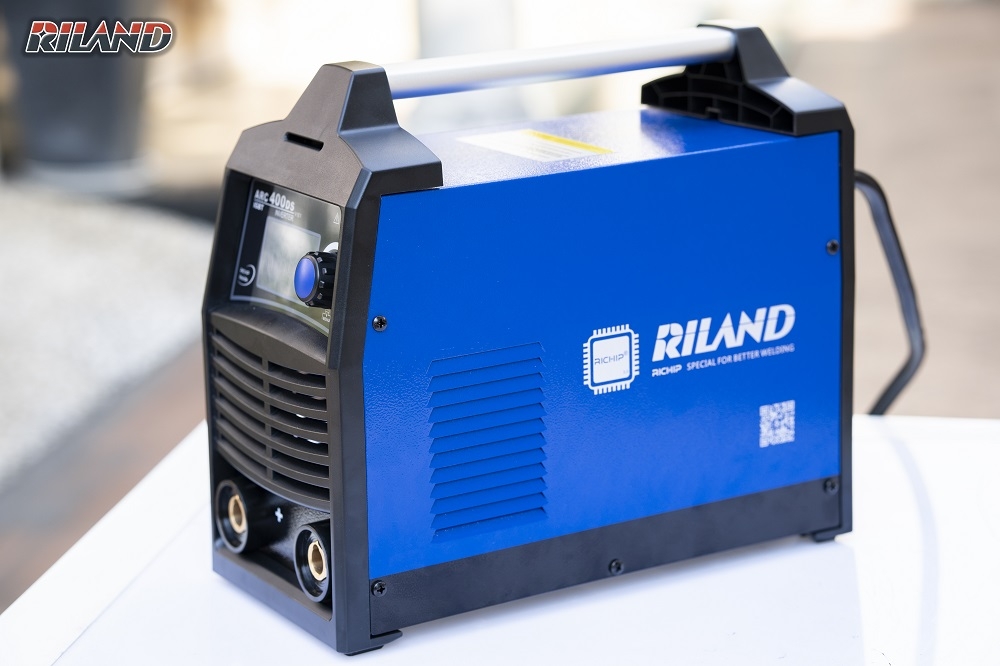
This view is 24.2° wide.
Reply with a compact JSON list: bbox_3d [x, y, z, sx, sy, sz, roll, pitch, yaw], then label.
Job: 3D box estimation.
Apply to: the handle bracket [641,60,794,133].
[{"bbox_3d":[0.119,-0.130,1.185,0.027,0.042,0.134,-10,15,-30],"label":"handle bracket"}]

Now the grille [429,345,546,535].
[{"bbox_3d":[-0.004,0.050,1.069,0.065,0.086,0.005,-10,15,-30],"label":"grille"}]

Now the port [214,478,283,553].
[{"bbox_3d":[-0.120,0.087,1.137,0.021,0.035,0.035,-10,15,-30],"label":"port"}]

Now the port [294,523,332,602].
[{"bbox_3d":[-0.076,0.103,1.064,0.020,0.035,0.035,-10,15,-30],"label":"port"}]

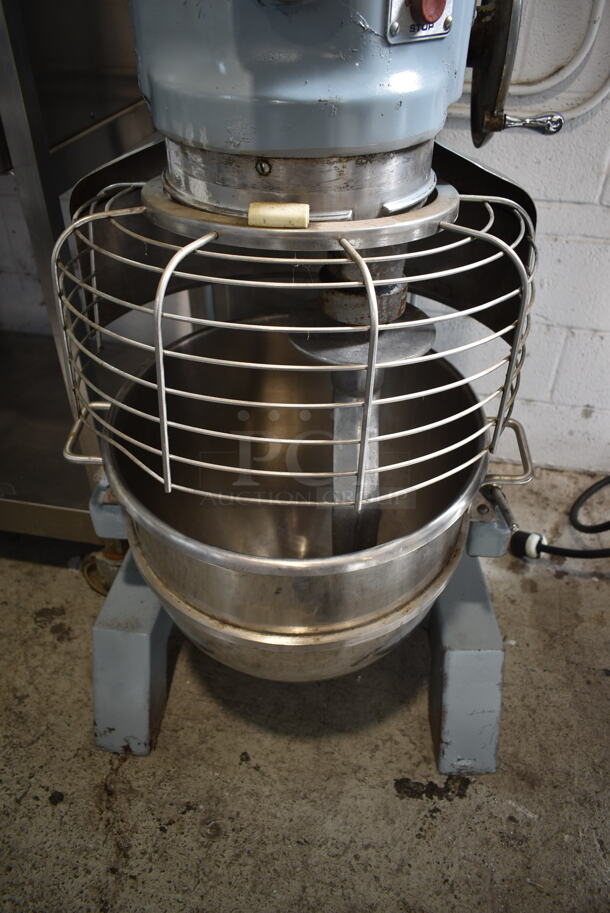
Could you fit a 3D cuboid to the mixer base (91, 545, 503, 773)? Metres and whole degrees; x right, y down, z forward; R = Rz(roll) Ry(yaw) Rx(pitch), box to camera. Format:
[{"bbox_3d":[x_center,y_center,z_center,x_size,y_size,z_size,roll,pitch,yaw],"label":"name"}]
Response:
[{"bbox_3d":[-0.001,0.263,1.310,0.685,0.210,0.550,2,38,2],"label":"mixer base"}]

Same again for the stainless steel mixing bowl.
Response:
[{"bbox_3d":[-0.011,0.096,1.011,0.485,0.420,0.485,0,44,0],"label":"stainless steel mixing bowl"}]

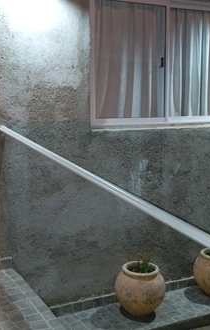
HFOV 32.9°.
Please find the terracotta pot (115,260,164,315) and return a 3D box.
[{"bbox_3d":[0.263,0.928,2.625,0.373,0.347,0.373,-1,7,0],"label":"terracotta pot"}]

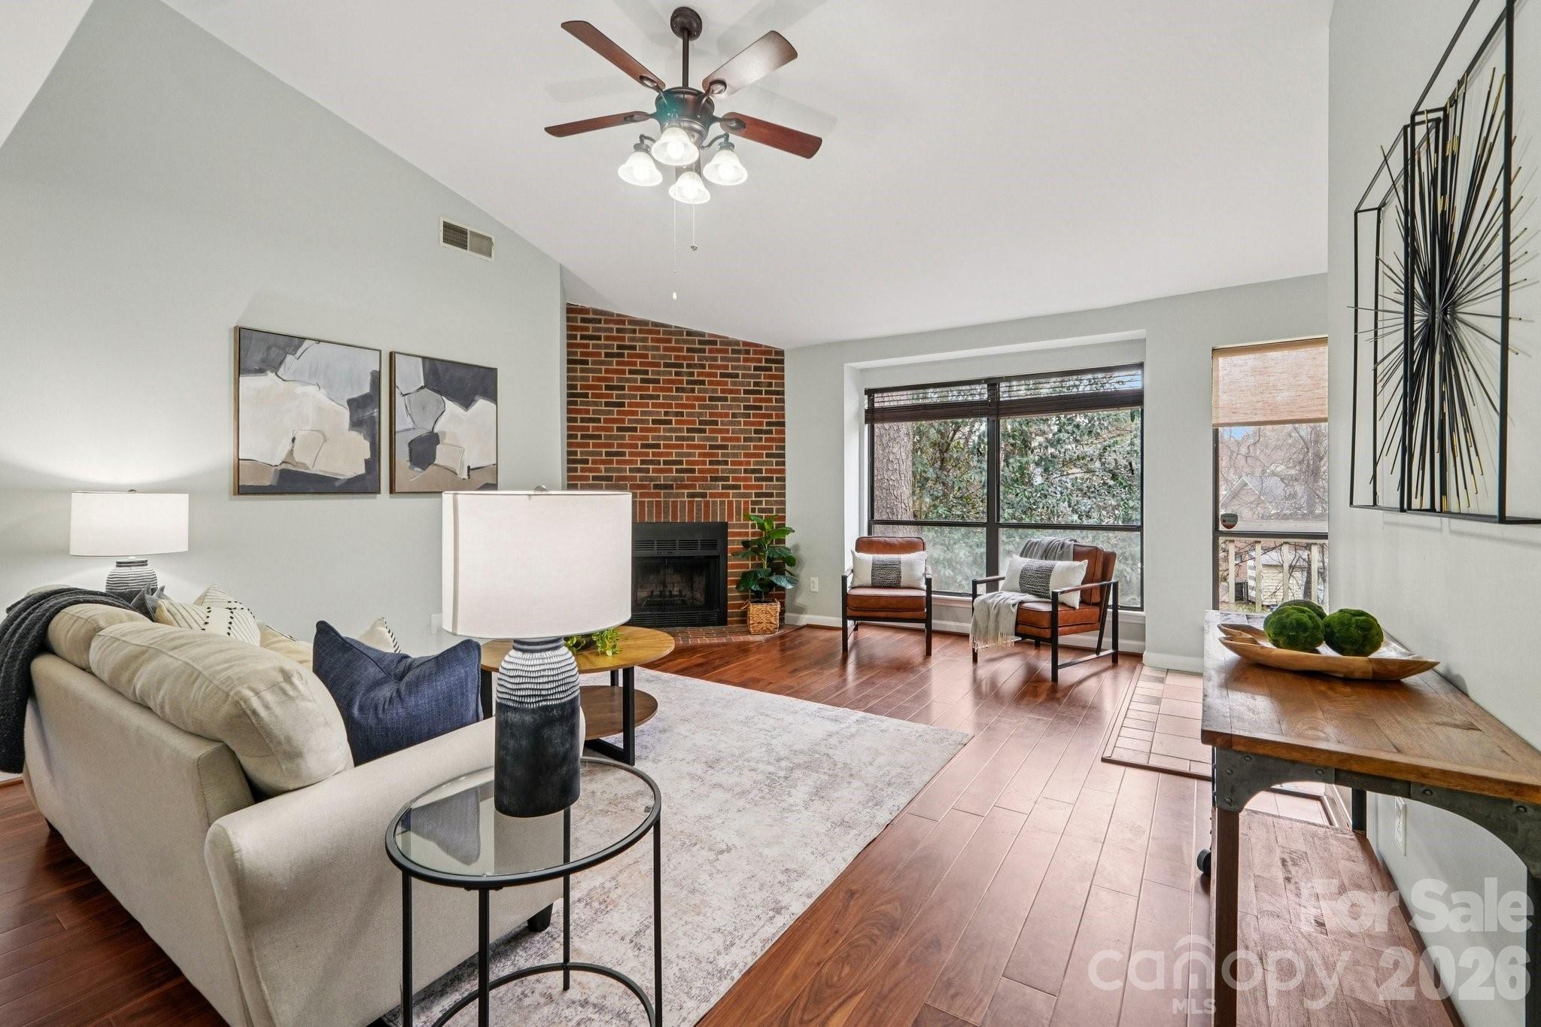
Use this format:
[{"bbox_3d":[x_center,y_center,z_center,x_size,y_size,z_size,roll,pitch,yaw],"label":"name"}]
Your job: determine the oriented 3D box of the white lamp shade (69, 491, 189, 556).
[{"bbox_3d":[-2.816,0.043,2.837,0.367,0.261,0.367,0,2,0],"label":"white lamp shade"}]

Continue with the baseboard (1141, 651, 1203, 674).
[{"bbox_3d":[2.712,1.000,4.304,0.346,0.094,0.018,1,2,31],"label":"baseboard"}]

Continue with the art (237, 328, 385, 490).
[{"bbox_3d":[-2.846,-0.599,4.004,0.050,0.961,0.757,1,2,35],"label":"art"}]

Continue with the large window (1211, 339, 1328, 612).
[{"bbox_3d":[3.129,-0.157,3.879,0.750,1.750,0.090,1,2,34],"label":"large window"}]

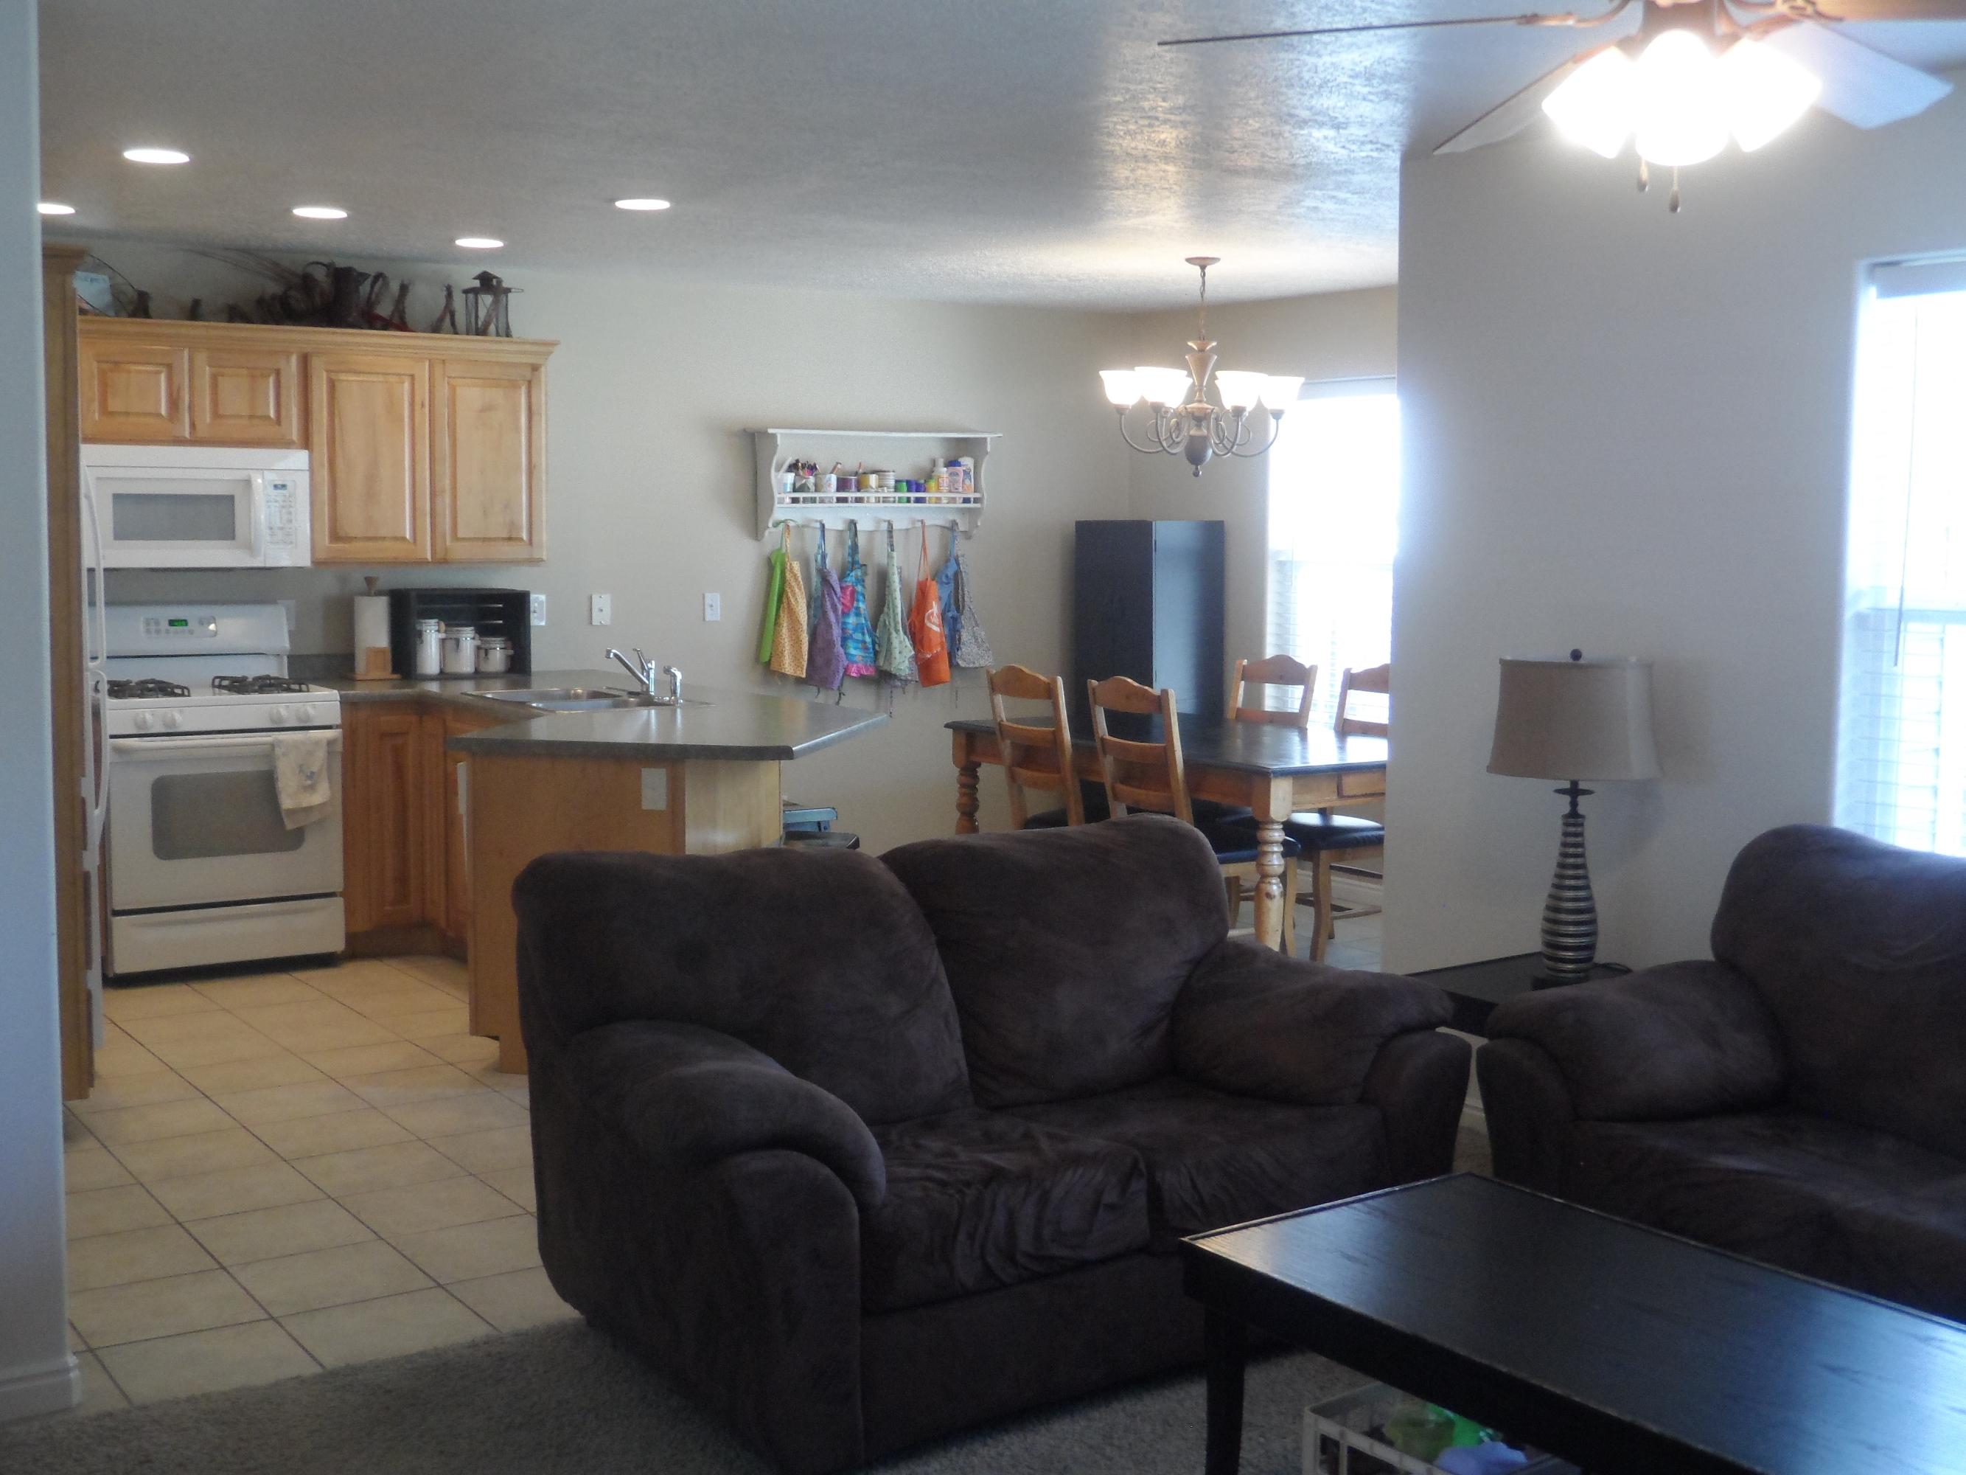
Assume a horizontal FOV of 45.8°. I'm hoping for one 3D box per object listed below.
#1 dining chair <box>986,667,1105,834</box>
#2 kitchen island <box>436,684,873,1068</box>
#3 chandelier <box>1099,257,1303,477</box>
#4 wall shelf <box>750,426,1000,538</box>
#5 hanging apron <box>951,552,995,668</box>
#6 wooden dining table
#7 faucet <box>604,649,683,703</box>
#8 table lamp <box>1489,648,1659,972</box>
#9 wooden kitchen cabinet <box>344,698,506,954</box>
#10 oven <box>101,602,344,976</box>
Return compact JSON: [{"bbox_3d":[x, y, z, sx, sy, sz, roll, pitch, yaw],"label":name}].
[{"bbox_3d":[0.351,0.252,8.064,0.530,1.015,0.460,-3,7,-34],"label":"dining chair"},{"bbox_3d":[-0.956,0.372,7.296,1.270,0.910,1.700,2,6,11],"label":"kitchen island"},{"bbox_3d":[0.764,-1.291,8.133,0.700,0.755,0.700,1,6,0],"label":"chandelier"},{"bbox_3d":[-0.436,-1.036,9.609,1.125,0.445,0.180,-3,7,-34],"label":"wall shelf"},{"bbox_3d":[-0.038,-0.541,9.967,0.230,0.500,0.080,-3,7,-34],"label":"hanging apron"},{"bbox_3d":[0.809,0.373,8.218,1.070,0.750,1.660,-3,7,-34],"label":"wooden dining table"},{"bbox_3d":[-1.123,-0.214,7.777,0.200,0.175,0.220,-3,7,-34],"label":"faucet"},{"bbox_3d":[1.328,0.170,5.225,0.370,0.750,0.330,5,7,33],"label":"table lamp"},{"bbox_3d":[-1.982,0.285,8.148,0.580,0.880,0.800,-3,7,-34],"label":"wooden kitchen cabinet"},{"bbox_3d":[-2.642,0.157,7.895,0.757,1.175,0.710,-3,7,-34],"label":"oven"}]

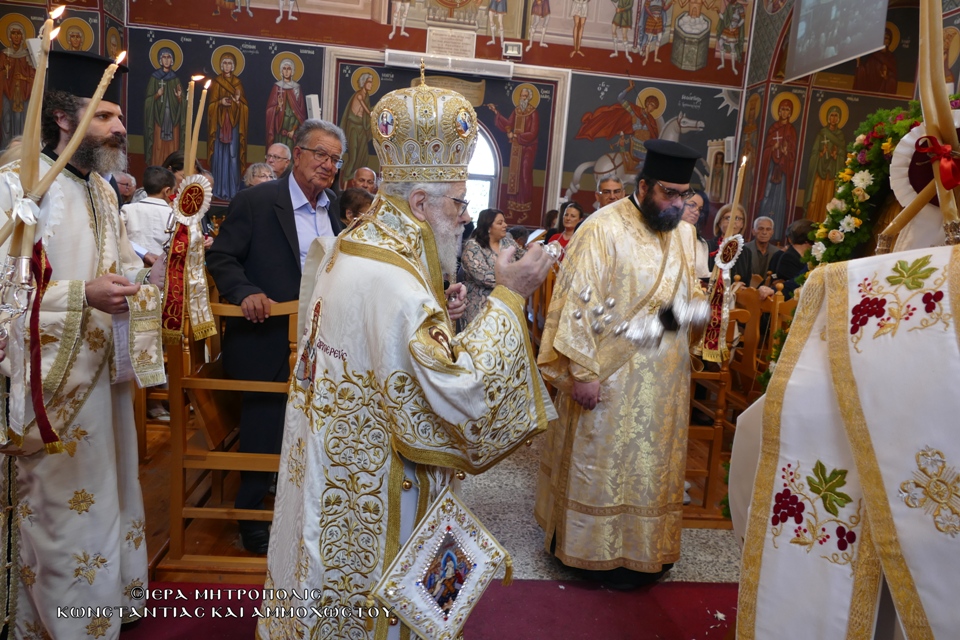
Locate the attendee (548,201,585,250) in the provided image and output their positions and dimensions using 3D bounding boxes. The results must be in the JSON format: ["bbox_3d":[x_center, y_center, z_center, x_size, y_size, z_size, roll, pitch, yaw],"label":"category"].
[{"bbox_3d":[0.673,-0.168,5.658,0.440,1.640,0.300,4,8,0],"label":"attendee"}]

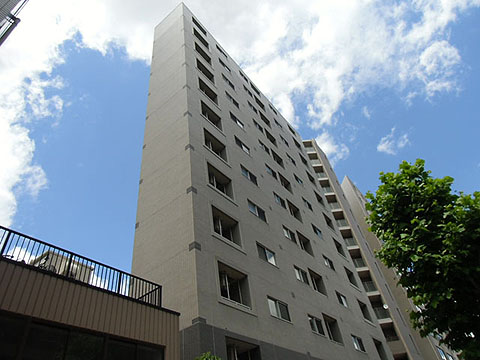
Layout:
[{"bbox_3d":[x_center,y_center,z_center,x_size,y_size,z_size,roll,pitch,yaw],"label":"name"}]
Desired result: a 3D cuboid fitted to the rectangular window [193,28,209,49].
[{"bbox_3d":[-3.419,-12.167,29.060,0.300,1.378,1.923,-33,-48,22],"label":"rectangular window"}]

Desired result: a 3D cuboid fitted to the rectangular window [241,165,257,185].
[{"bbox_3d":[0.547,-0.282,21.421,0.180,0.846,1.581,-33,-48,22],"label":"rectangular window"}]

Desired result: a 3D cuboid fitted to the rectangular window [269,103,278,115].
[{"bbox_3d":[3.934,-7.929,38.698,0.150,0.875,1.650,-33,-48,22],"label":"rectangular window"}]

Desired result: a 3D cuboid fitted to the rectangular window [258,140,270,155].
[{"bbox_3d":[2.008,-2.565,27.249,0.150,0.804,1.530,-33,-48,22],"label":"rectangular window"}]

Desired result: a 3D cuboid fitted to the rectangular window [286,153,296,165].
[{"bbox_3d":[5.102,-1.858,32.850,0.150,0.847,1.650,-33,-48,22],"label":"rectangular window"}]

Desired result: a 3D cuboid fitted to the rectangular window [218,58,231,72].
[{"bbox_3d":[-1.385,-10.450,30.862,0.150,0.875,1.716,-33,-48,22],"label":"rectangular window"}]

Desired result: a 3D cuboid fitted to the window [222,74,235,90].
[{"bbox_3d":[-1.076,-8.683,29.614,0.180,0.846,1.581,-33,-48,22],"label":"window"}]

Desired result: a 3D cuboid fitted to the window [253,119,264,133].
[{"bbox_3d":[1.591,-4.816,29.904,0.180,0.863,1.367,-33,-48,22],"label":"window"}]

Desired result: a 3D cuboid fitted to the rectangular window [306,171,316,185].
[{"bbox_3d":[7.714,0.013,35.992,0.300,1.320,1.779,-33,-48,22],"label":"rectangular window"}]

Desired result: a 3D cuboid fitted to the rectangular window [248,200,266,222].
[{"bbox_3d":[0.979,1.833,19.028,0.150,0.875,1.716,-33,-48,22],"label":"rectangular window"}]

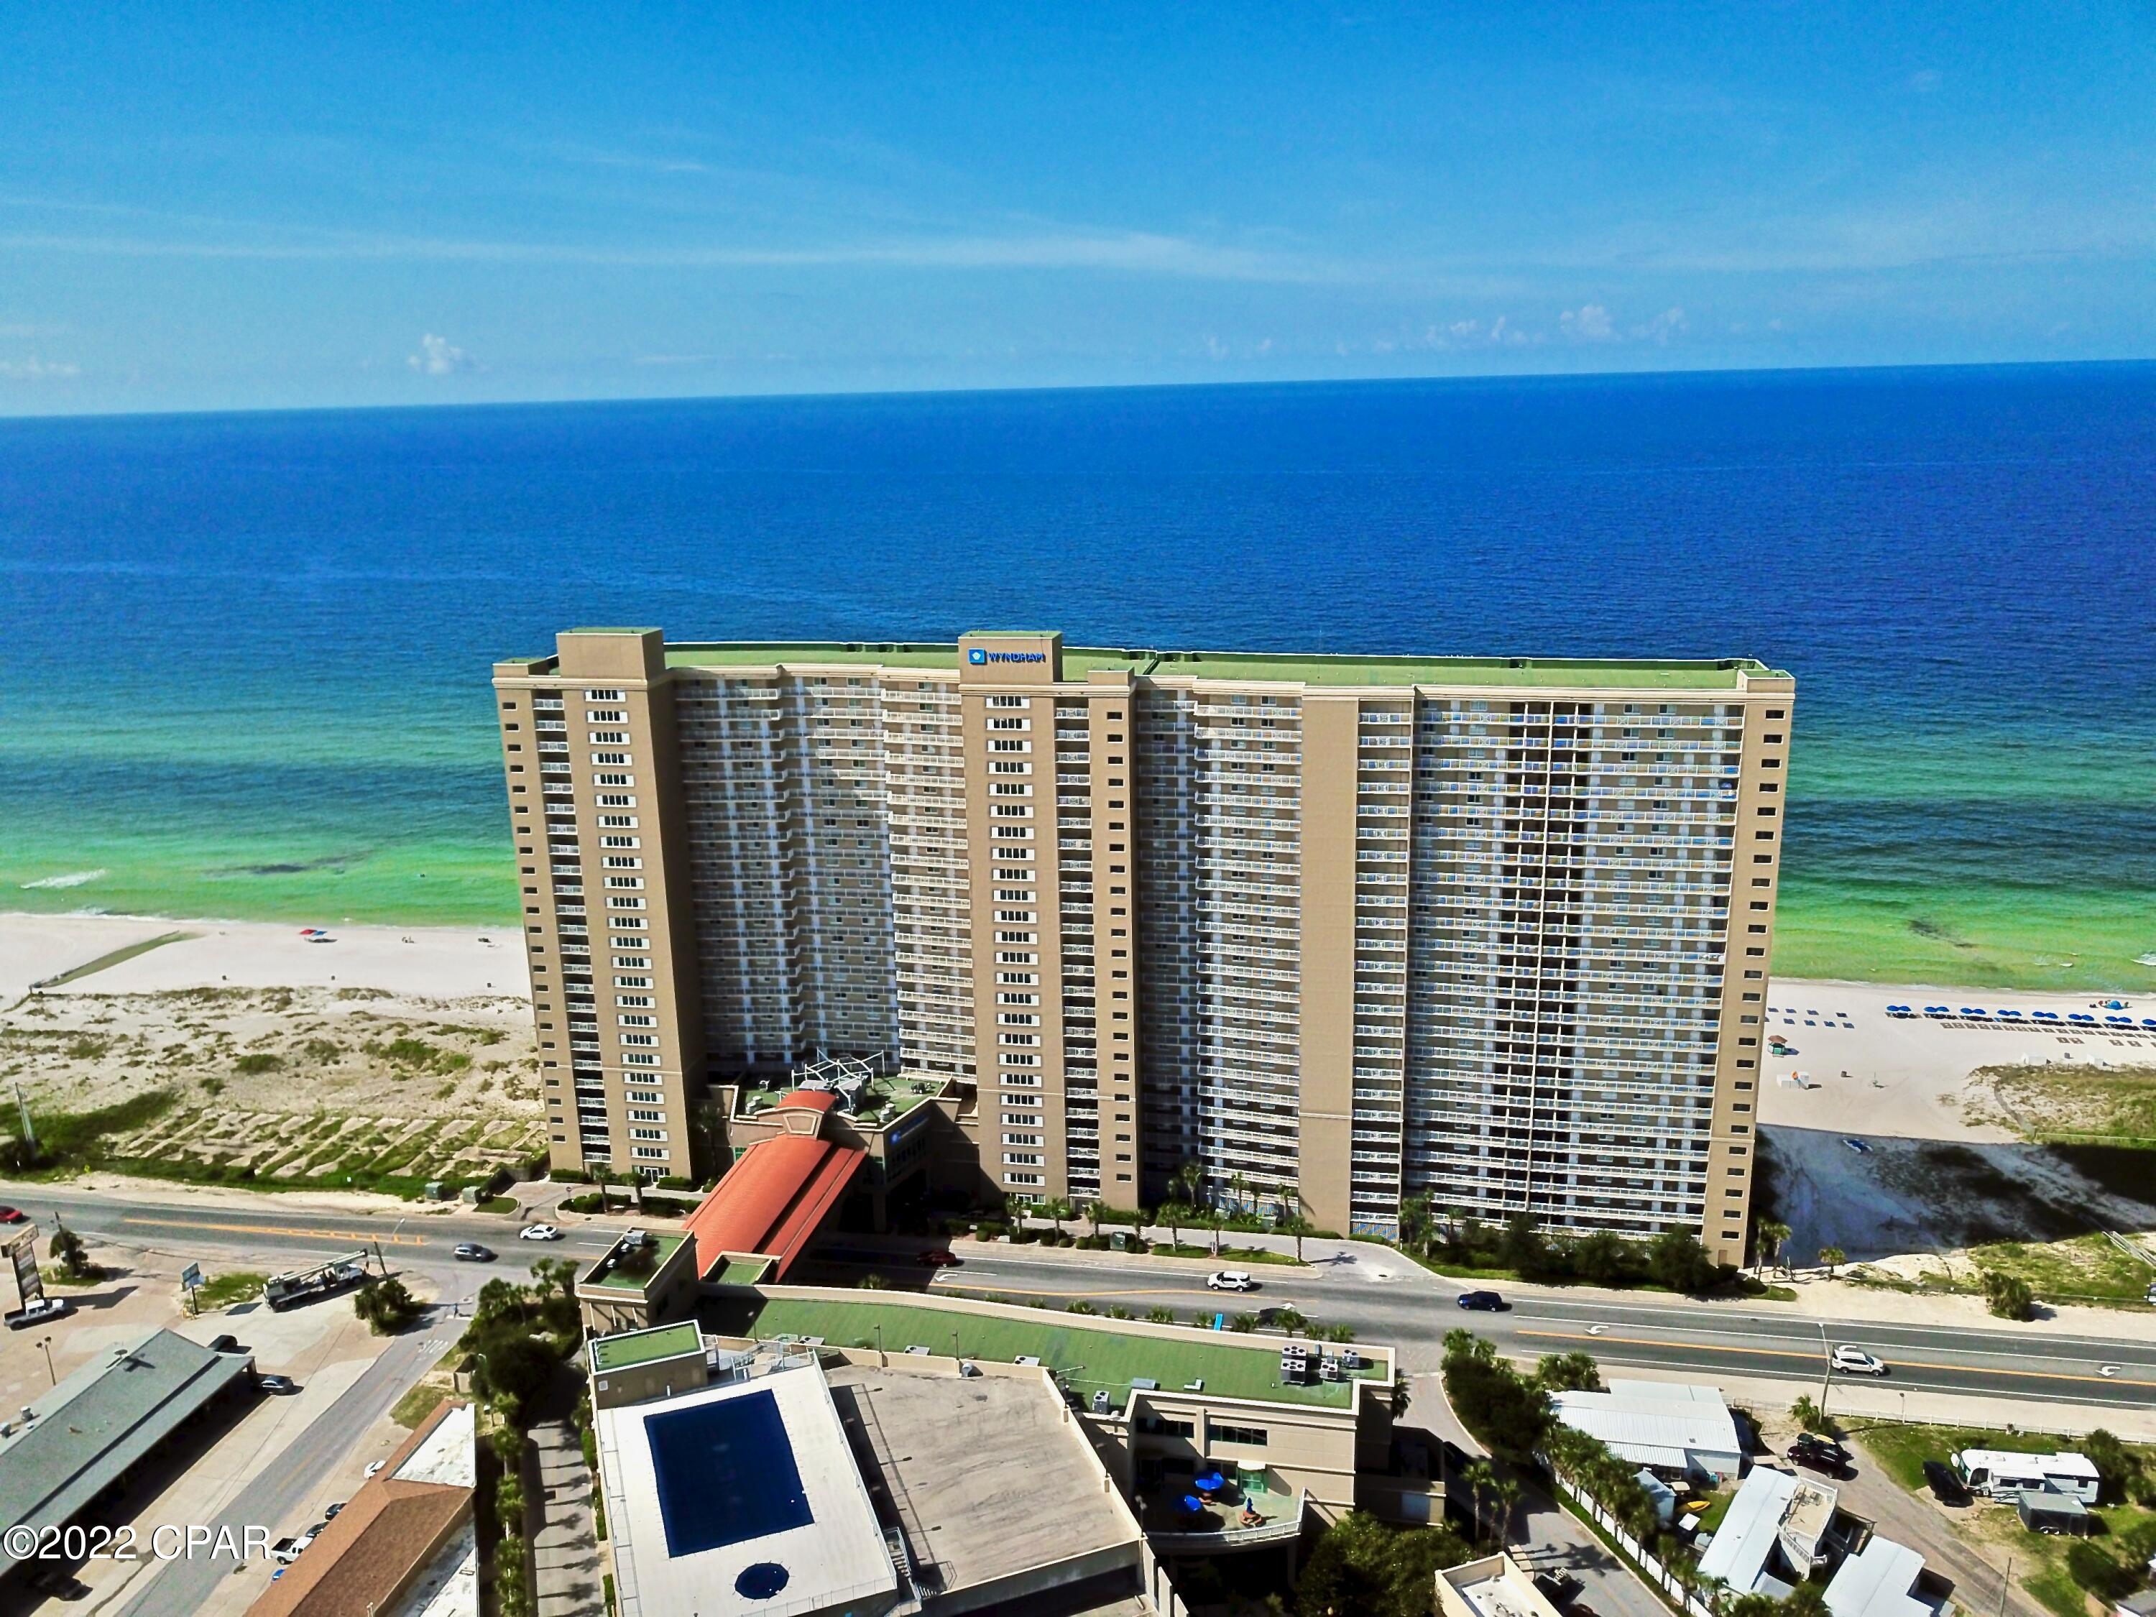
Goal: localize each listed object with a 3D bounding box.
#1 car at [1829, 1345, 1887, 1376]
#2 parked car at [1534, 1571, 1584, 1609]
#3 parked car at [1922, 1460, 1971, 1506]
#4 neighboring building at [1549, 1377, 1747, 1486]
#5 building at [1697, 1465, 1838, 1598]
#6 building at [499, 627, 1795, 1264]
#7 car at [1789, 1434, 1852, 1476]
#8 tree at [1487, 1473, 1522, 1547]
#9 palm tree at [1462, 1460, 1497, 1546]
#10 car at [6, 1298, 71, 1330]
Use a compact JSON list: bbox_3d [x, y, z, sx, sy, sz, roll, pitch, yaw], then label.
[{"bbox_3d":[81.465,57.690,168.687,4.850,1.740,1.920,1,15,11],"label":"car"},{"bbox_3d":[39.968,66.792,137.854,5.400,1.860,1.950,-15,20,-41],"label":"parked car"},{"bbox_3d":[80.593,62.663,150.298,1.860,1.500,4.700,0,15,4],"label":"parked car"},{"bbox_3d":[54.795,60.644,157.570,17.300,3.000,13.000,1,15,11],"label":"neighboring building"},{"bbox_3d":[60.503,64.233,141.366,7.300,4.000,17.200,9,18,35],"label":"building"},{"bbox_3d":[5.067,12.412,208.701,153.300,72.800,32.500,1,15,11],"label":"building"},{"bbox_3d":[70.433,61.811,154.030,5.000,1.760,1.950,11,19,40],"label":"car"},{"bbox_3d":[37.862,62.454,141.818,2.900,8.342,2.900,1,15,11],"label":"tree"},{"bbox_3d":[35.509,61.601,142.029,3.300,10.001,3.300,1,15,11],"label":"palm tree"},{"bbox_3d":[-119.950,58.073,186.708,5.800,1.900,2.000,-8,16,-24],"label":"car"}]

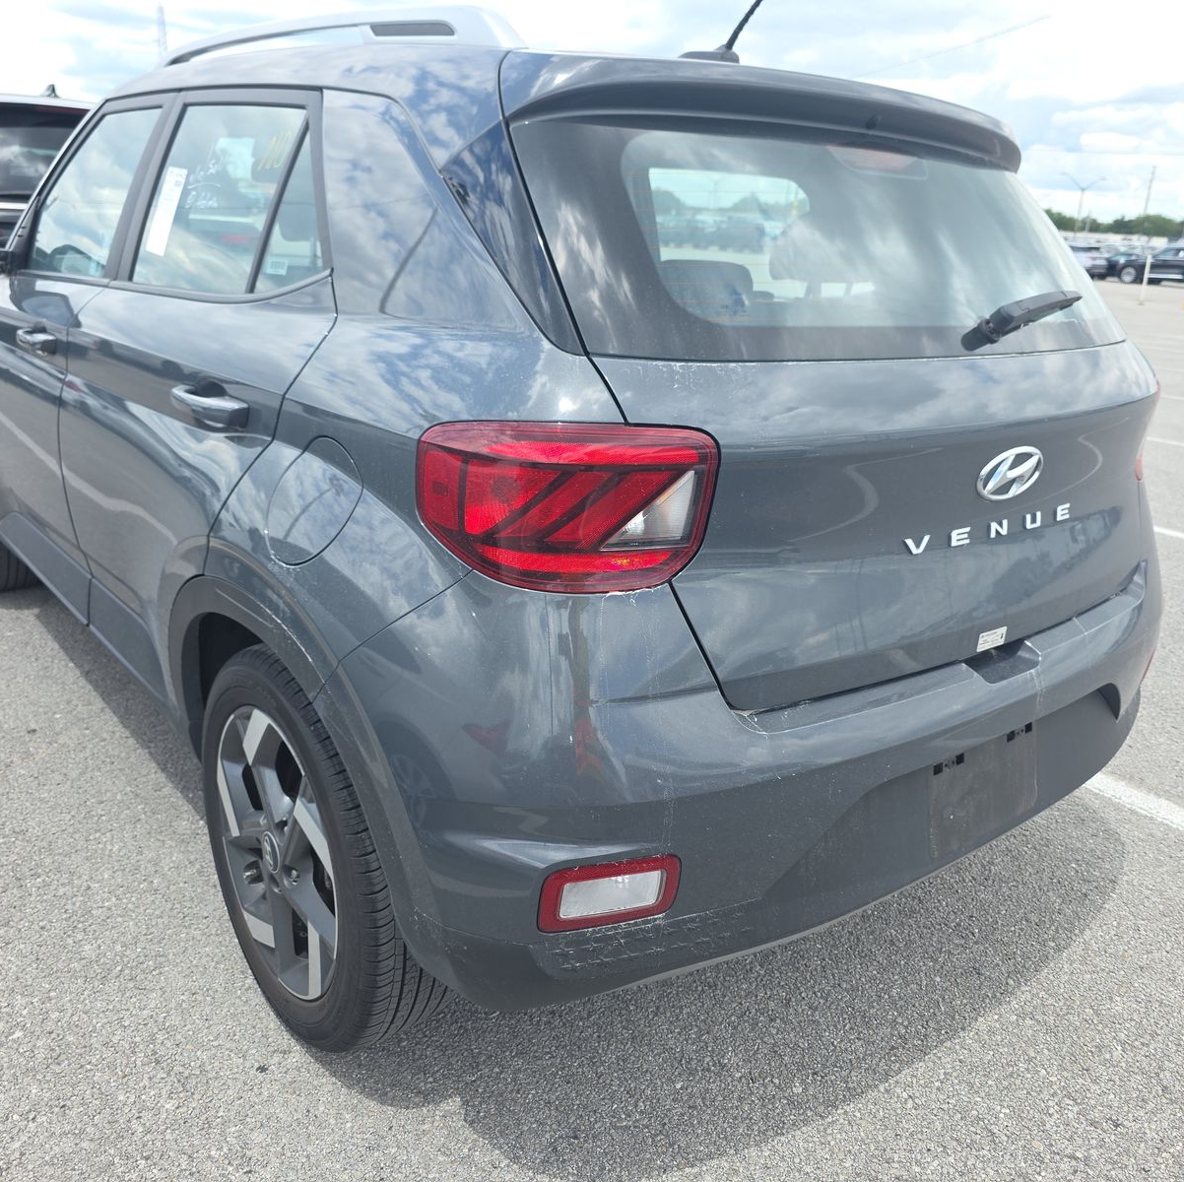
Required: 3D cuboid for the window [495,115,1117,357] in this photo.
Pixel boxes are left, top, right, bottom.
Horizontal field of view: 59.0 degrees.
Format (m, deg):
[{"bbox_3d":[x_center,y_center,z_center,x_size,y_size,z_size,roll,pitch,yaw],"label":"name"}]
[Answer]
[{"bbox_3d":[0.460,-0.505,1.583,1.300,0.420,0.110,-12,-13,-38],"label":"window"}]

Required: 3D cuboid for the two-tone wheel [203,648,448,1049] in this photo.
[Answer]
[{"bbox_3d":[-0.428,0.387,1.696,0.210,0.650,0.655,-12,25,-38],"label":"two-tone wheel"}]

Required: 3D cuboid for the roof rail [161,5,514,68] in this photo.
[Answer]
[{"bbox_3d":[-0.547,-0.949,1.866,0.070,0.110,1.500,-12,25,-38],"label":"roof rail"}]

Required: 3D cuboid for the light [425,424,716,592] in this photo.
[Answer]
[{"bbox_3d":[-0.014,-0.101,1.158,0.337,0.190,0.116,-6,21,-24],"label":"light"}]

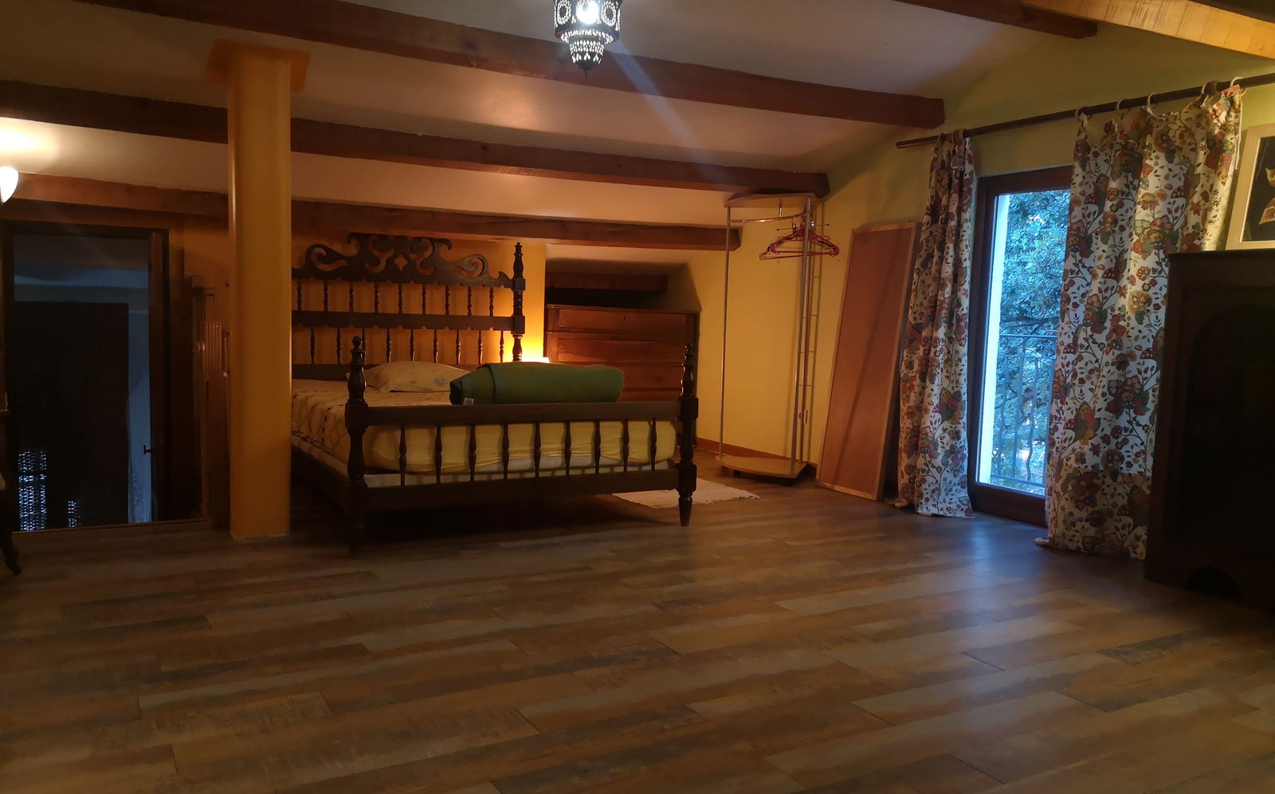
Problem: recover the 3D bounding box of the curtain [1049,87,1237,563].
[{"bbox_3d":[2.205,-0.275,4.402,0.176,2.035,0.781,-2,6,-29],"label":"curtain"}]

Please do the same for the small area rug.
[{"bbox_3d":[0.121,0.532,6.022,0.737,0.017,1.122,-2,6,-29],"label":"small area rug"}]

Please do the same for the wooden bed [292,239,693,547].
[{"bbox_3d":[-0.987,-0.194,5.464,1.694,1.507,2.178,-1,6,-28],"label":"wooden bed"}]

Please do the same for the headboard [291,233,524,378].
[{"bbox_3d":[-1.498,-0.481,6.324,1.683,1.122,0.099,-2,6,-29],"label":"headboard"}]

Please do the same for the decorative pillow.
[{"bbox_3d":[-1.267,-0.138,5.858,0.726,0.143,0.616,-2,6,-29],"label":"decorative pillow"}]

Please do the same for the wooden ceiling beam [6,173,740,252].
[{"bbox_3d":[-1.297,-1.066,5.956,4.675,0.165,0.165,-2,6,-29],"label":"wooden ceiling beam"}]

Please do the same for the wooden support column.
[{"bbox_3d":[-1.705,-0.432,4.468,0.385,2.134,0.385,-2,6,-29],"label":"wooden support column"}]

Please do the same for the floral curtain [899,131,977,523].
[{"bbox_3d":[1.650,-0.388,5.396,0.165,2.035,0.484,-2,6,-29],"label":"floral curtain"}]

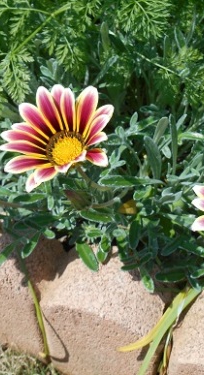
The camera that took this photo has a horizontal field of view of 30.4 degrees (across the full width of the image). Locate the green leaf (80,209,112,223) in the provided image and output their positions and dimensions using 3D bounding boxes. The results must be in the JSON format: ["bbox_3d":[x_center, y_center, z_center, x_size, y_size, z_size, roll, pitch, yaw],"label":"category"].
[{"bbox_3d":[-0.006,0.026,0.348,0.033,0.006,0.009,16,51,13],"label":"green leaf"}]

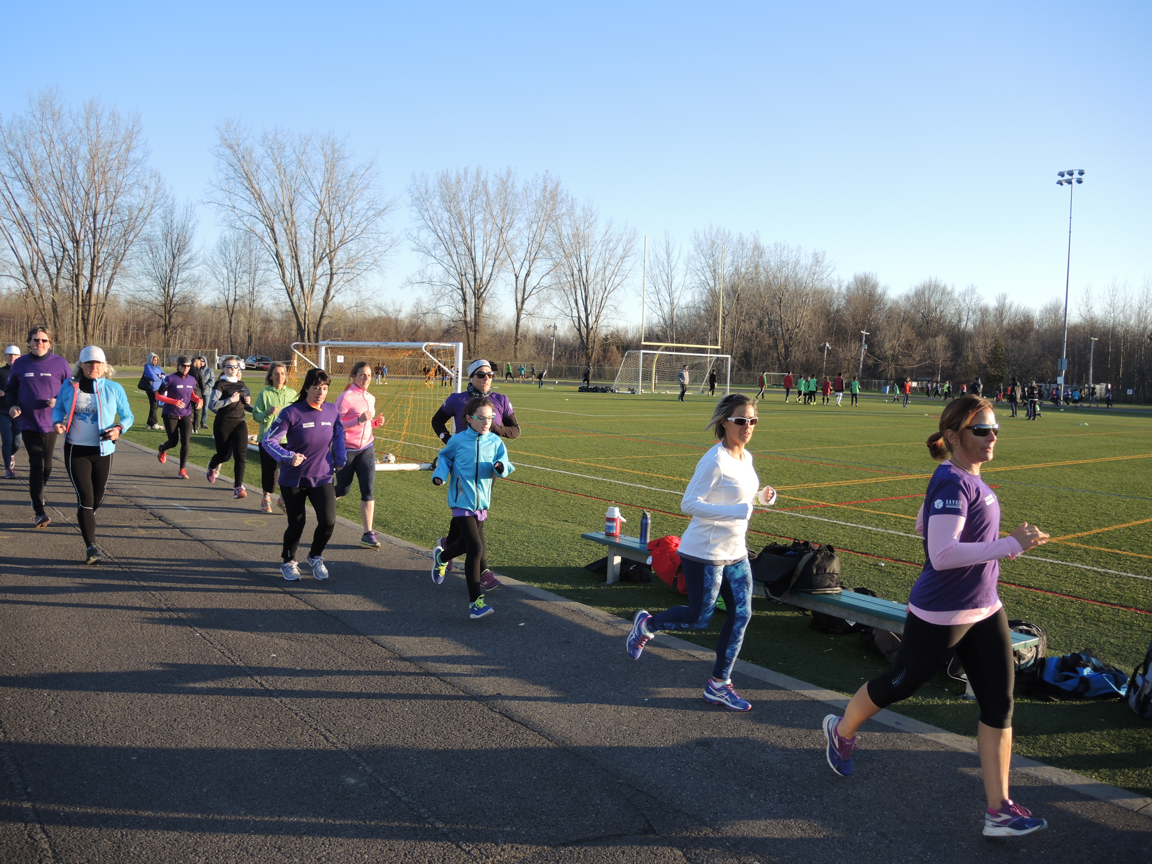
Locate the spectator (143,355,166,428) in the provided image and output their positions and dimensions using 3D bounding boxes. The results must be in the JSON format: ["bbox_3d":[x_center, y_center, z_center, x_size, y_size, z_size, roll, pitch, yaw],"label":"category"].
[{"bbox_3d":[-8.955,-0.861,19.769,0.420,1.614,0.500,4,5,28],"label":"spectator"}]

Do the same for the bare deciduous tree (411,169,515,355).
[{"bbox_3d":[-12.836,-17.958,104.158,11.865,23.132,11.865,2,4,0],"label":"bare deciduous tree"}]

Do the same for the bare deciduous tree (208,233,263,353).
[{"bbox_3d":[-35.048,-13.855,96.514,5.715,14.028,5.429,2,4,0],"label":"bare deciduous tree"}]

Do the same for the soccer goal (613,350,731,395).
[{"bbox_3d":[5.931,-3.538,56.494,7.550,2.500,2.300,-1,5,-39],"label":"soccer goal"}]

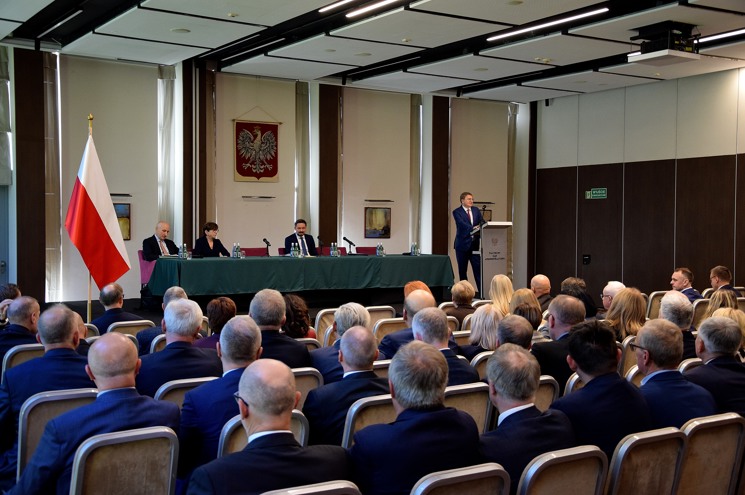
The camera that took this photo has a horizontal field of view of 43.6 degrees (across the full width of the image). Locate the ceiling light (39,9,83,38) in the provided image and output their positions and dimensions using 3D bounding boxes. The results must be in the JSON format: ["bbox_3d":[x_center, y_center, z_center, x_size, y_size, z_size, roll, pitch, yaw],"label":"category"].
[{"bbox_3d":[-4.323,-3.091,12.826,0.080,0.080,2.070,0,1,-34],"label":"ceiling light"}]

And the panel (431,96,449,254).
[{"bbox_3d":[1.307,-1.068,18.286,0.400,3.720,0.100,-1,2,-35],"label":"panel"}]

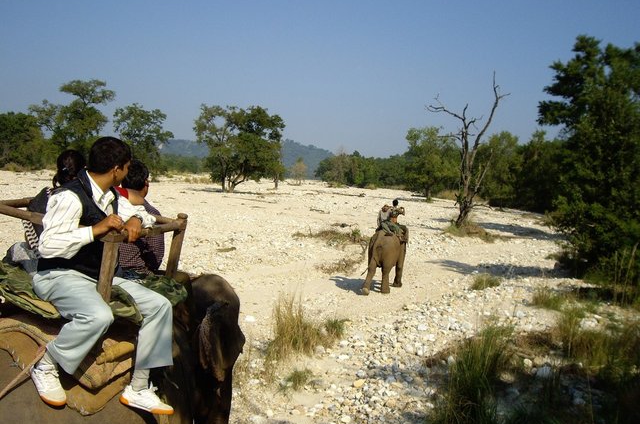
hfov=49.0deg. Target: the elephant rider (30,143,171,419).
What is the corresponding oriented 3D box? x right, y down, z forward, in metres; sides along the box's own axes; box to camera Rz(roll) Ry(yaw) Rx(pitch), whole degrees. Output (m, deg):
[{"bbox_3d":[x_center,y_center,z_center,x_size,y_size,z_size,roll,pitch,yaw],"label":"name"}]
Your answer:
[{"bbox_3d":[-1.068,0.312,3.450,0.750,1.340,0.600,5,4,41],"label":"elephant rider"}]

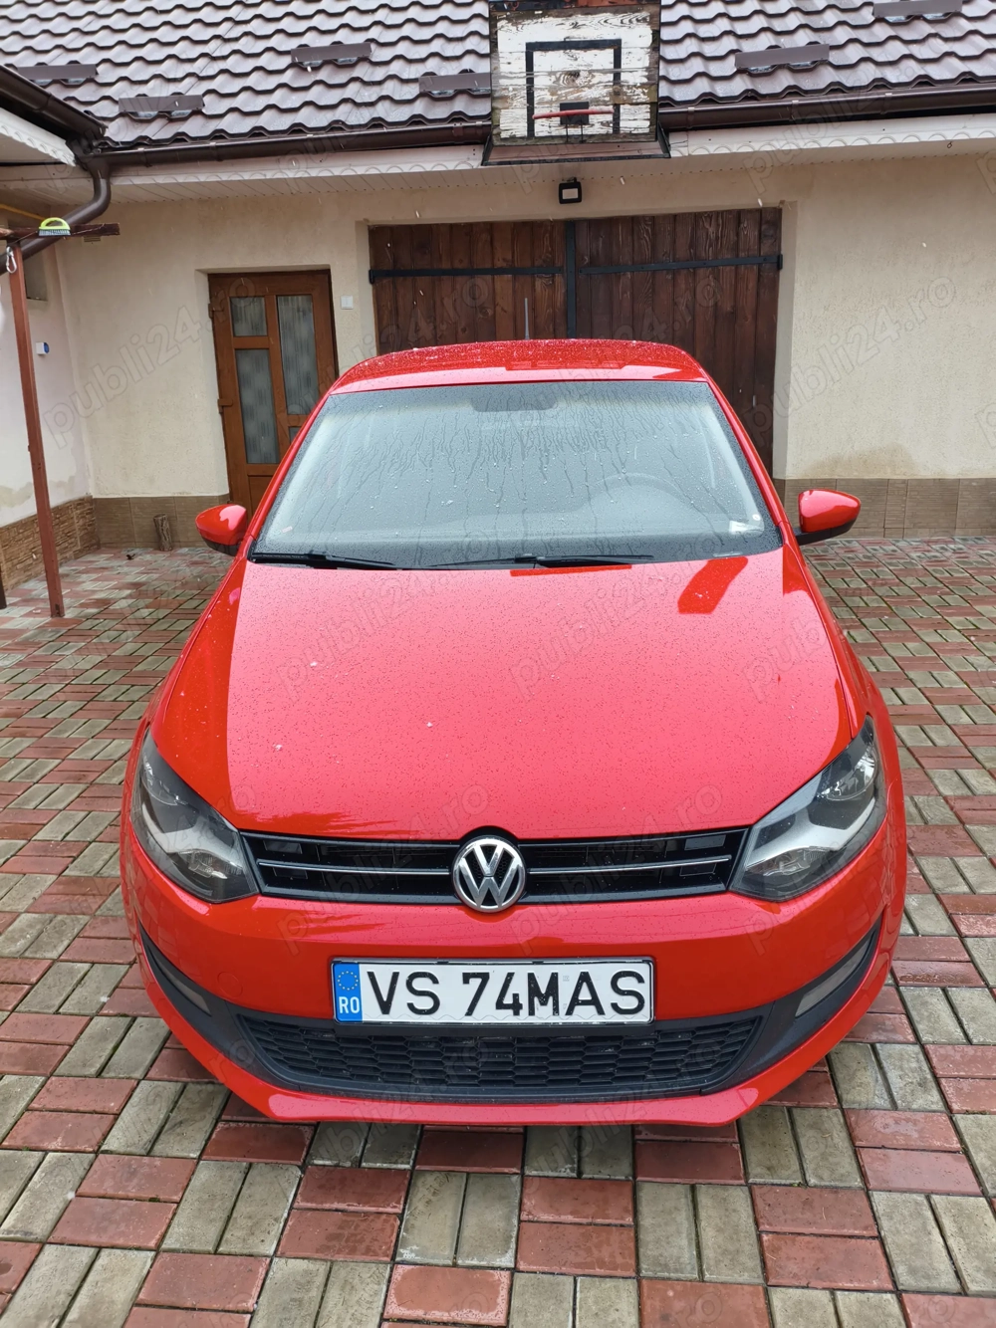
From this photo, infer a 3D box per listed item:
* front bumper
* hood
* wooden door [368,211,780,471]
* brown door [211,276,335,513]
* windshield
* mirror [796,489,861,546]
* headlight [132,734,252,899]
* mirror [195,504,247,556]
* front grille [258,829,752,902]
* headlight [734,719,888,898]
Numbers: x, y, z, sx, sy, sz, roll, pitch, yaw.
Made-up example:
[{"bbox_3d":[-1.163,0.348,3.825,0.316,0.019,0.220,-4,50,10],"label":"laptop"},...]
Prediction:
[{"bbox_3d":[0.006,0.484,1.875,1.660,0.480,0.550,-1,16,4],"label":"front bumper"},{"bbox_3d":[0.010,0.011,2.058,1.380,0.285,1.030,-1,16,4],"label":"hood"},{"bbox_3d":[0.548,-2.018,7.136,2.815,2.167,0.100,0,16,6],"label":"wooden door"},{"bbox_3d":[-1.595,-1.876,7.381,0.898,1.913,0.100,0,16,6],"label":"brown door"},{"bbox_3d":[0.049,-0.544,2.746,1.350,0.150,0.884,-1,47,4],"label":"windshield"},{"bbox_3d":[0.931,-0.429,2.818,0.185,0.150,0.130,-1,16,4],"label":"mirror"},{"bbox_3d":[-0.571,0.259,1.861,0.350,0.195,0.420,-1,16,4],"label":"headlight"},{"bbox_3d":[-0.810,-0.401,2.941,0.185,0.150,0.130,-1,16,4],"label":"mirror"},{"bbox_3d":[-0.013,0.319,1.649,0.860,0.115,0.120,-1,16,4],"label":"front grille"},{"bbox_3d":[0.566,0.237,1.780,0.350,0.195,0.420,-1,16,4],"label":"headlight"}]

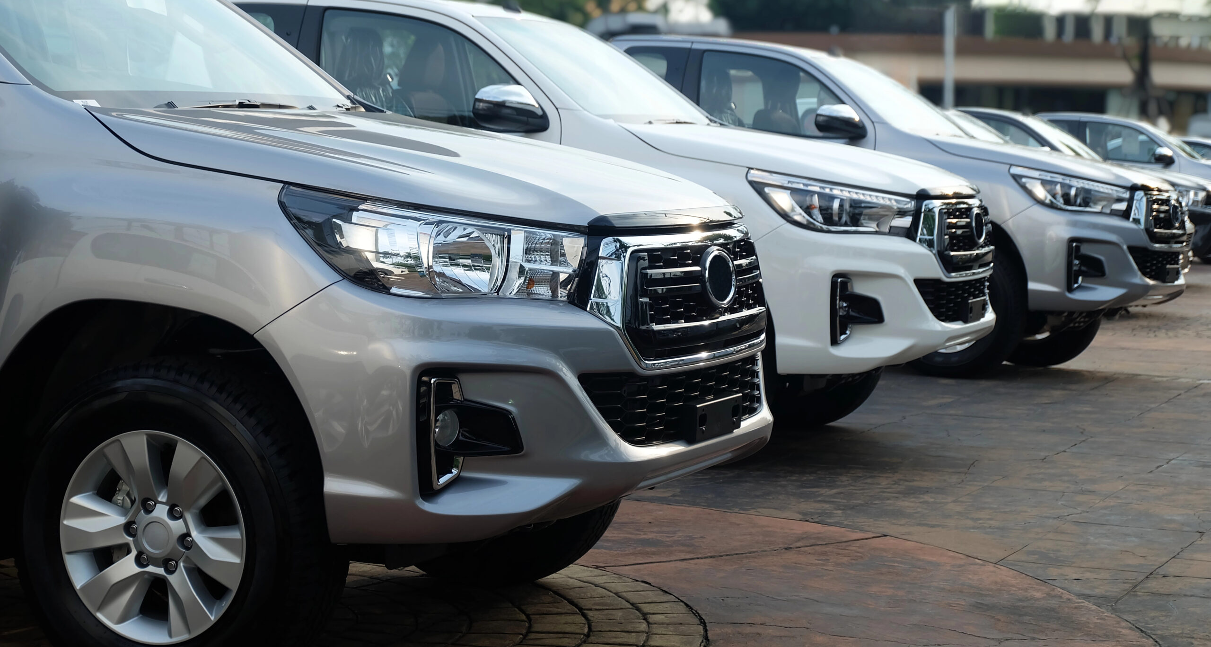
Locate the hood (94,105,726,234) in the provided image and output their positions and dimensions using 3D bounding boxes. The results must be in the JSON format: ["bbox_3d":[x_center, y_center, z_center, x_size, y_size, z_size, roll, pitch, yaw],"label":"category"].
[{"bbox_3d":[-0.298,-0.385,6.011,1.200,0.290,1.600,2,4,24],"label":"hood"}]

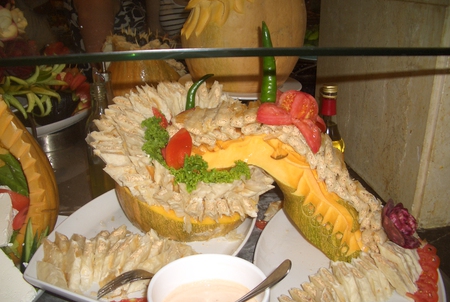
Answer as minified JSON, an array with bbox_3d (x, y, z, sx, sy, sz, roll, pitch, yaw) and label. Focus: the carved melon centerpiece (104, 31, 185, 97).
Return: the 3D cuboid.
[{"bbox_3d":[-0.251,-0.253,1.420,0.255,0.235,0.250,-1,22,0],"label":"carved melon centerpiece"}]

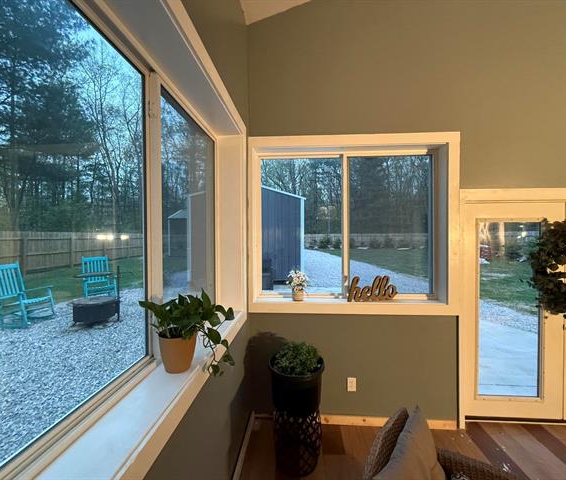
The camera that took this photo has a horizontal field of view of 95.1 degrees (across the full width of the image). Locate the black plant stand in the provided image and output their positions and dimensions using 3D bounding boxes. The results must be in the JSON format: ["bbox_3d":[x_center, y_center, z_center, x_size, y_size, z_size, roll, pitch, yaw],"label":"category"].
[{"bbox_3d":[0.109,1.335,2.023,0.410,0.740,0.410,0,1,4],"label":"black plant stand"}]

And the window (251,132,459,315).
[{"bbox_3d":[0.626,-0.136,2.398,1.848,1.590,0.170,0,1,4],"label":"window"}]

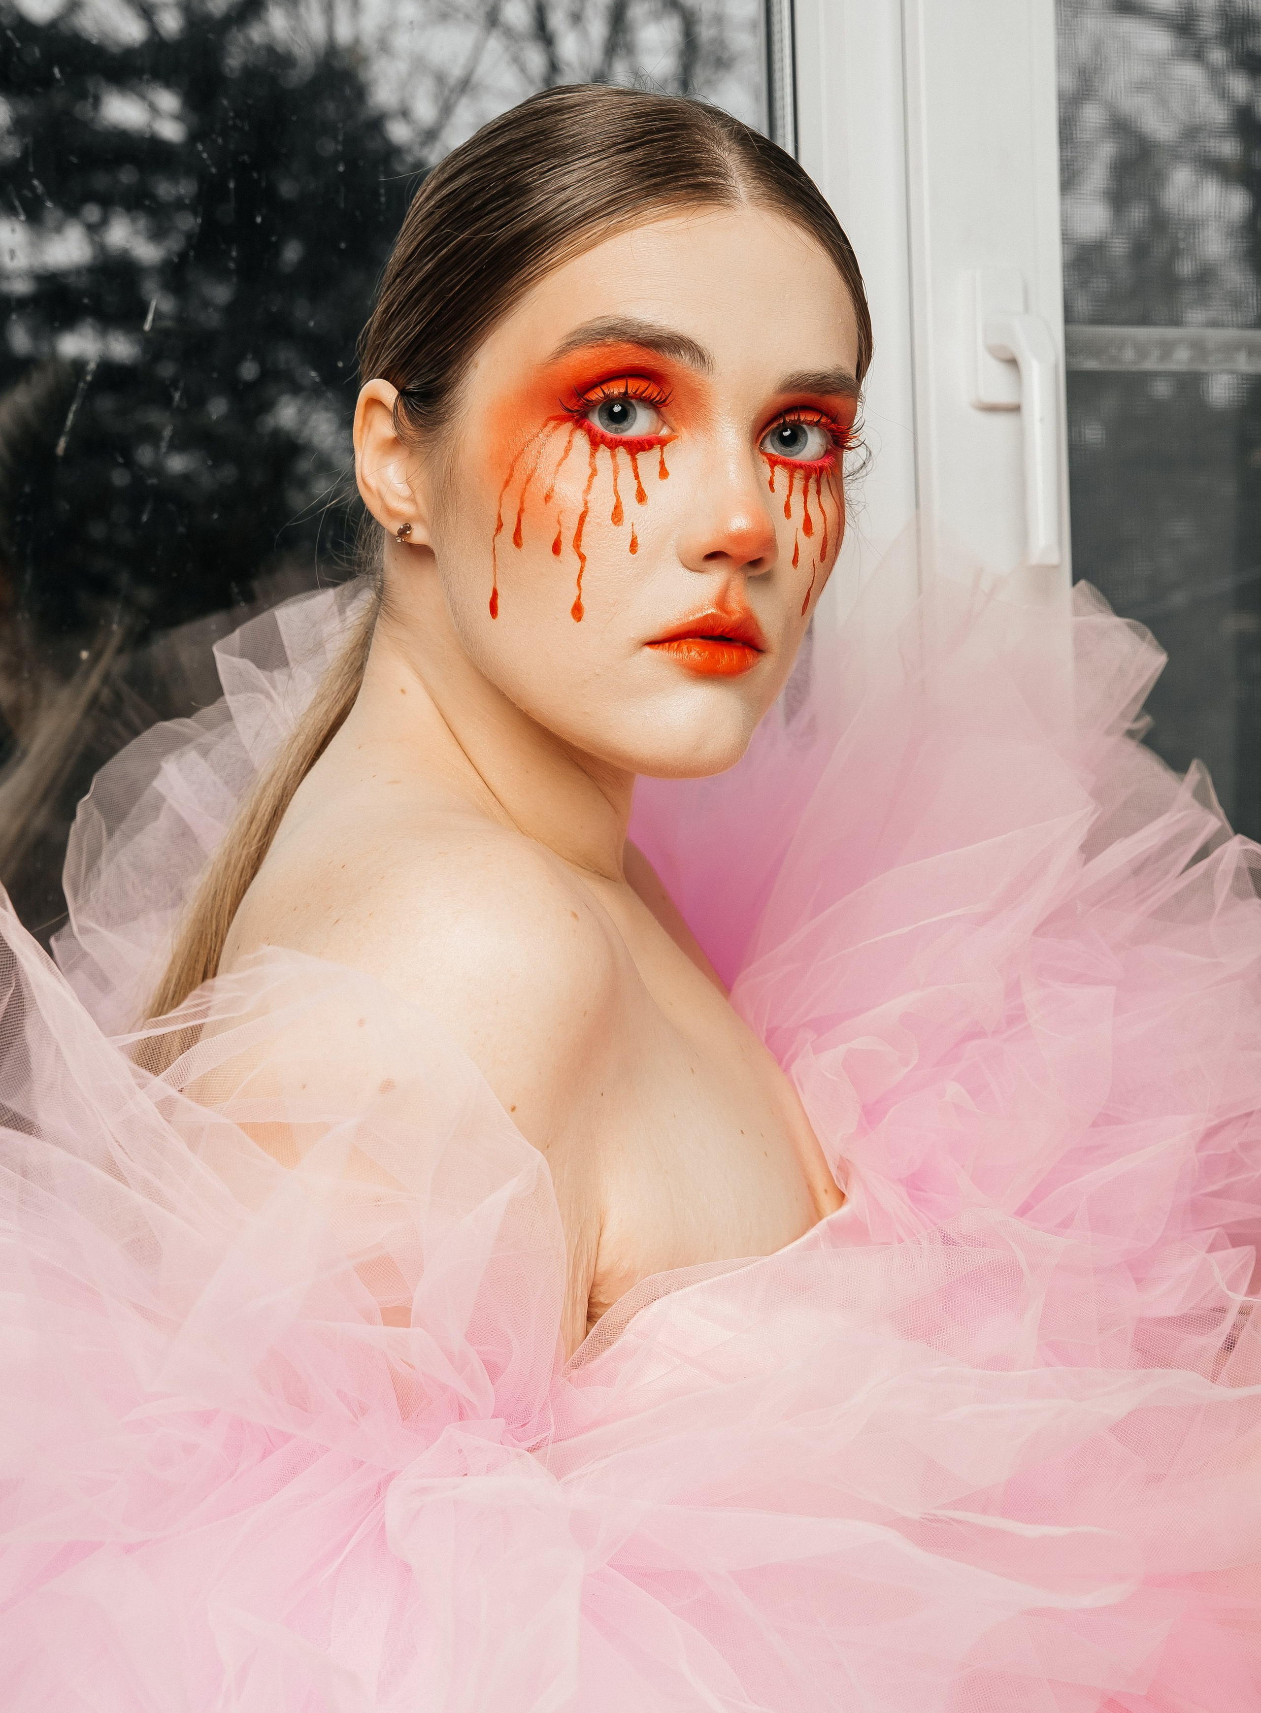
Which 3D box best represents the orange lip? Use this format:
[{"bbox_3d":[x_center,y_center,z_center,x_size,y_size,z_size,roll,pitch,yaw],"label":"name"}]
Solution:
[{"bbox_3d":[0.027,-0.068,0.925,0.045,0.021,0.018,2,1,-31],"label":"orange lip"}]

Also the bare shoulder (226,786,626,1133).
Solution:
[{"bbox_3d":[-0.063,0.031,0.905,0.118,0.105,0.130,-2,0,13],"label":"bare shoulder"}]

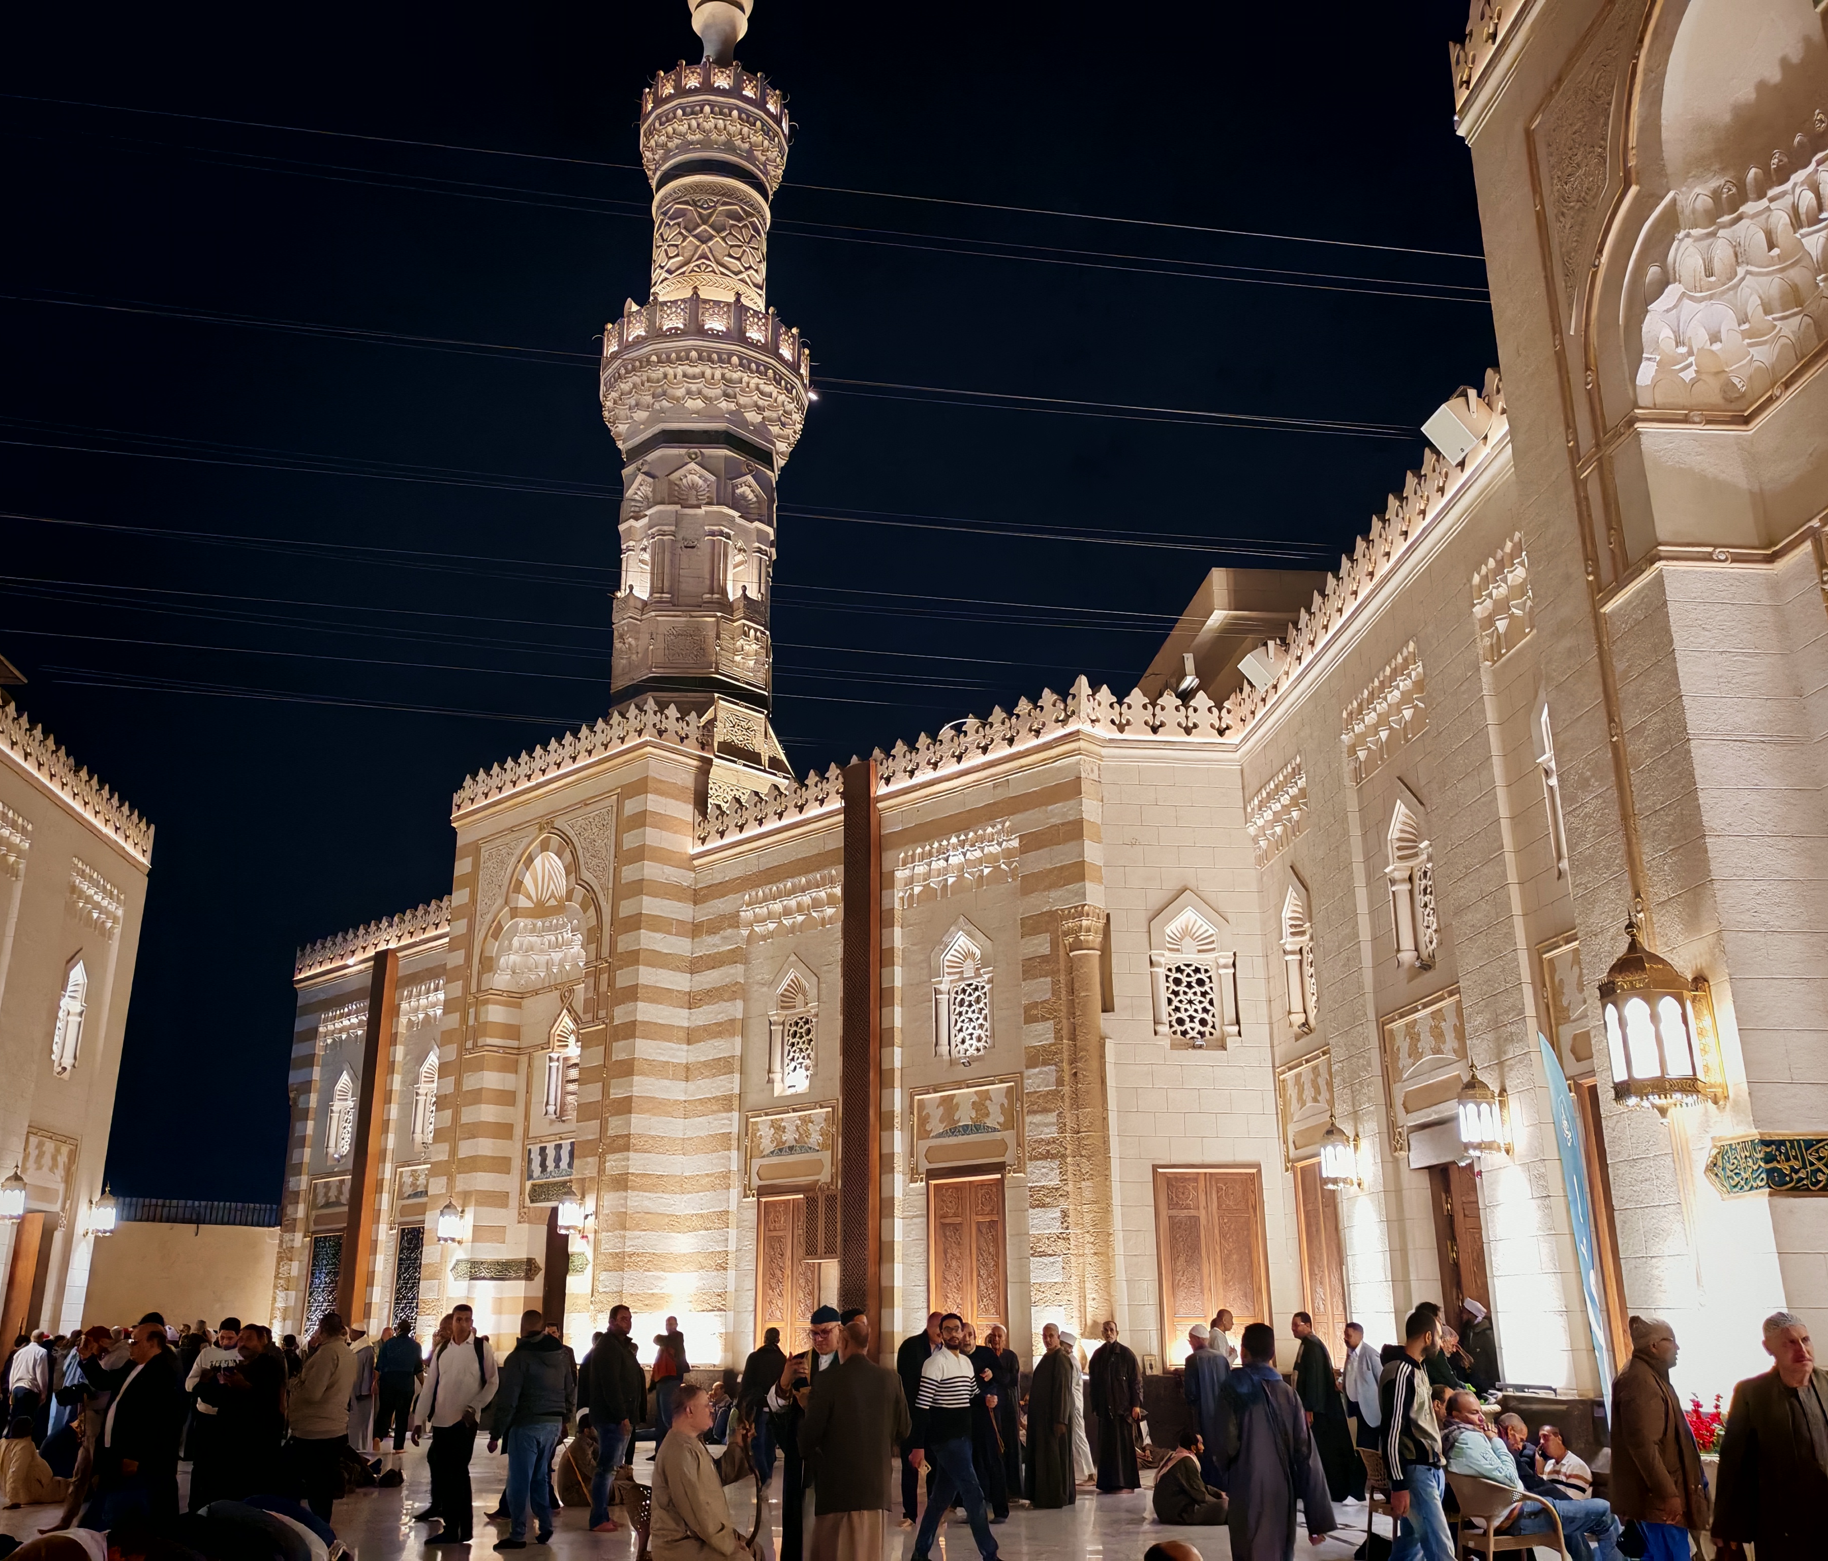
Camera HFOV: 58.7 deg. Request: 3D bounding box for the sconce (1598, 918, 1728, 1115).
[{"bbox_3d":[4.802,1.522,10.546,0.700,1.360,0.600,2,-19,-6],"label":"sconce"}]

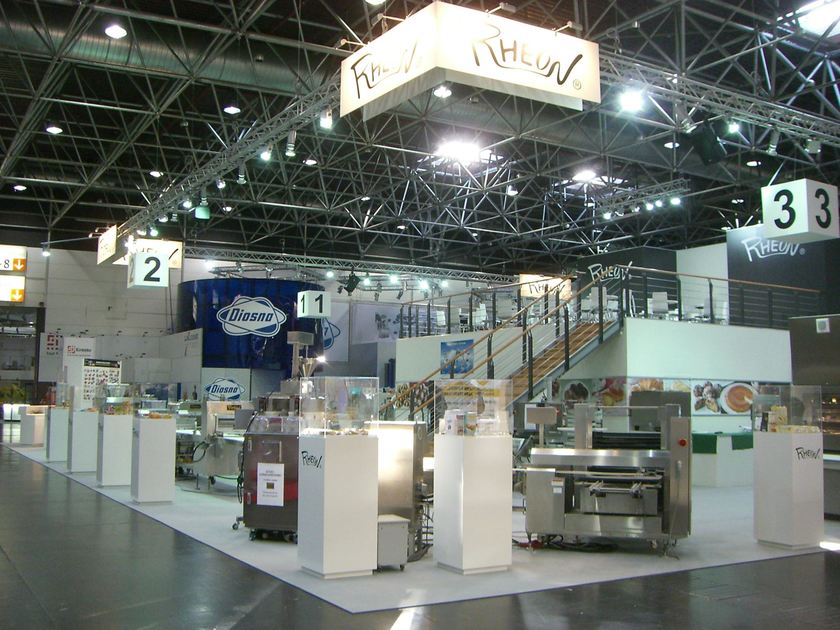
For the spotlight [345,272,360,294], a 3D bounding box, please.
[{"bbox_3d":[-1.779,-0.857,24.300,0.400,0.540,0.400,1,-5,-4],"label":"spotlight"}]

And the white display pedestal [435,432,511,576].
[{"bbox_3d":[0.468,1.649,8.167,0.498,1.150,0.498,3,-6,-29],"label":"white display pedestal"}]

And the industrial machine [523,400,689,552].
[{"bbox_3d":[1.942,1.682,9.841,1.620,1.480,1.250,0,-5,5],"label":"industrial machine"}]

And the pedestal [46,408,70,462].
[{"bbox_3d":[-7.793,2.611,20.006,0.498,1.150,0.498,3,-6,-29],"label":"pedestal"}]

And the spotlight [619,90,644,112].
[{"bbox_3d":[2.317,-2.355,10.100,0.260,0.240,0.260,-1,-5,13],"label":"spotlight"}]

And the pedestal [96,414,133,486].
[{"bbox_3d":[-5.056,2.227,15.259,0.500,1.170,0.500,3,-6,-30],"label":"pedestal"}]

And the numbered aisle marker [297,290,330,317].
[{"bbox_3d":[-3.170,-0.305,27.433,0.750,0.750,0.750,3,-6,-30],"label":"numbered aisle marker"}]

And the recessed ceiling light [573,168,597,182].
[{"bbox_3d":[6.509,-5.518,36.502,0.900,0.280,0.900,3,-6,-30],"label":"recessed ceiling light"}]

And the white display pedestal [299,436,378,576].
[{"bbox_3d":[-0.714,1.642,8.055,0.500,1.170,0.500,3,-6,-30],"label":"white display pedestal"}]

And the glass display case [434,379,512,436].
[{"bbox_3d":[0.474,0.829,8.238,0.498,0.496,0.498,3,-6,-29],"label":"glass display case"}]

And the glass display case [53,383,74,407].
[{"bbox_3d":[-7.787,1.791,20.077,0.498,0.496,0.498,3,-6,-29],"label":"glass display case"}]

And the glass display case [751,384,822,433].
[{"bbox_3d":[3.825,0.977,9.637,0.498,0.496,0.498,3,-6,-31],"label":"glass display case"}]

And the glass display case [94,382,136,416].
[{"bbox_3d":[-5.065,1.388,15.333,0.500,0.500,0.500,3,-6,-30],"label":"glass display case"}]

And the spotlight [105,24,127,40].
[{"bbox_3d":[-7.081,-6.565,21.440,0.500,0.200,0.500,3,-6,-30],"label":"spotlight"}]

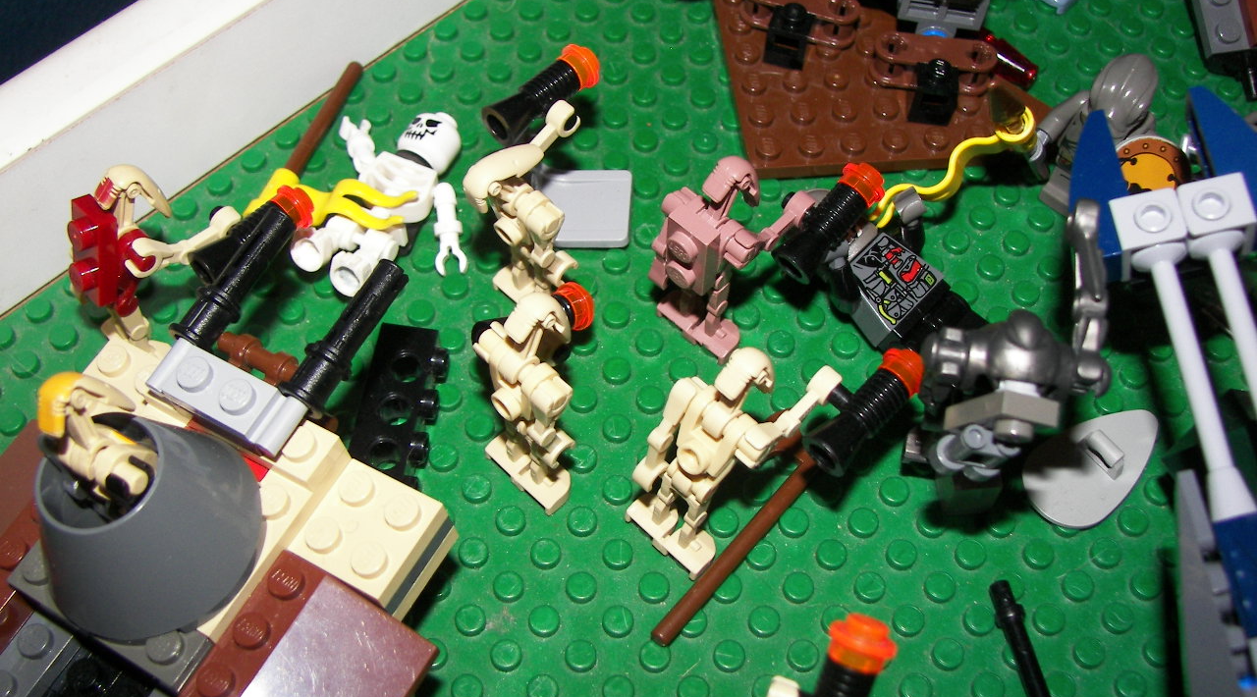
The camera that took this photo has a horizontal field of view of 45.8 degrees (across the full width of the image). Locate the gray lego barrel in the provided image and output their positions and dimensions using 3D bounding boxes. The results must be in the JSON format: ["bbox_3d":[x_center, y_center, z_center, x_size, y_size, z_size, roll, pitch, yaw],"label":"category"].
[{"bbox_3d":[-0.067,0.021,0.200,0.032,0.019,0.032,-3,59,5],"label":"gray lego barrel"}]

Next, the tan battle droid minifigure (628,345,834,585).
[{"bbox_3d":[0.015,0.012,0.226,0.020,0.046,0.031,40,65,21],"label":"tan battle droid minifigure"}]

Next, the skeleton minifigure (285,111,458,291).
[{"bbox_3d":[-0.042,-0.026,0.266,0.032,0.014,0.041,21,60,11],"label":"skeleton minifigure"}]

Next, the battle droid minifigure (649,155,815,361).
[{"bbox_3d":[0.015,-0.017,0.244,0.021,0.046,0.022,40,65,21],"label":"battle droid minifigure"}]

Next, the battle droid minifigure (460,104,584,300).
[{"bbox_3d":[-0.014,-0.021,0.246,0.020,0.047,0.029,40,65,21],"label":"battle droid minifigure"}]

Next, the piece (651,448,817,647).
[{"bbox_3d":[0.018,0.030,0.238,0.004,0.004,0.043,34,63,18],"label":"piece"}]

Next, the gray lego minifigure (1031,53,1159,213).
[{"bbox_3d":[0.083,-0.034,0.260,0.022,0.041,0.021,40,65,21],"label":"gray lego minifigure"}]

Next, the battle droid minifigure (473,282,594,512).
[{"bbox_3d":[-0.011,0.004,0.229,0.021,0.048,0.024,40,65,21],"label":"battle droid minifigure"}]

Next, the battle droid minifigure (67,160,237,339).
[{"bbox_3d":[-0.078,-0.015,0.242,0.021,0.044,0.026,40,65,21],"label":"battle droid minifigure"}]

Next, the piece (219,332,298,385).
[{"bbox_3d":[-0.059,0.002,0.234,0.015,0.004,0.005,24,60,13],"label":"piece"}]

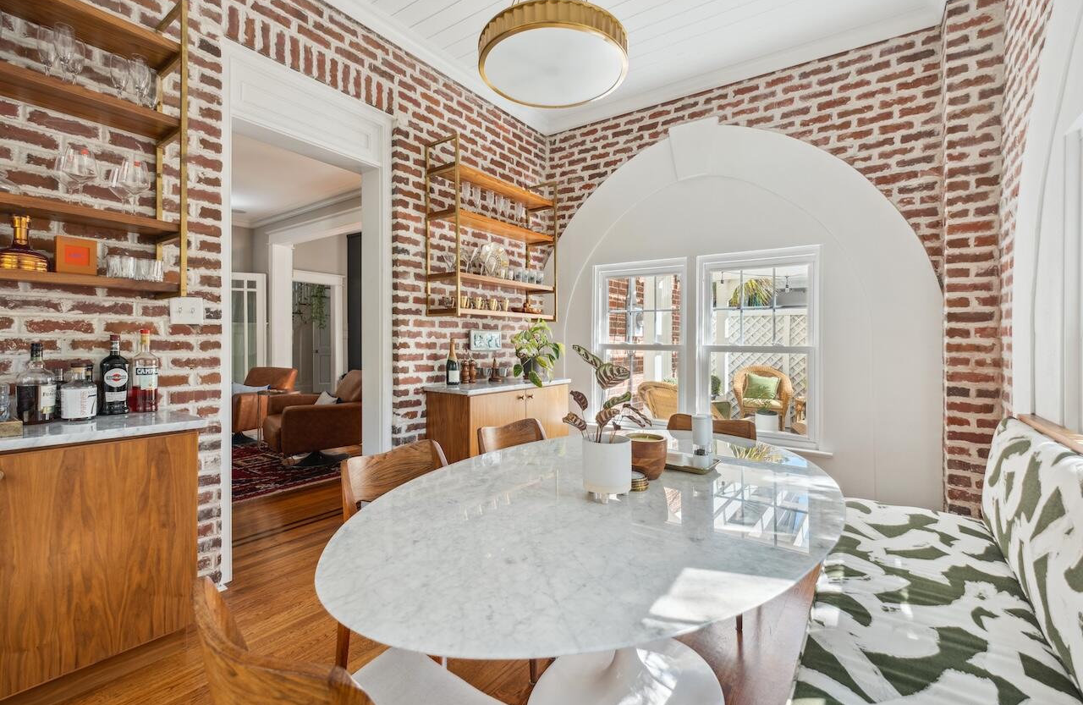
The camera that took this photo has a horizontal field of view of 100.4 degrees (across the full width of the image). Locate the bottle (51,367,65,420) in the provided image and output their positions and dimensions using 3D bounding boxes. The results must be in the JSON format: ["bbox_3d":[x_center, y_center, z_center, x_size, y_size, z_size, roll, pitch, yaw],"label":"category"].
[{"bbox_3d":[-1.841,0.152,1.723,0.055,0.192,0.055,1,1,37],"label":"bottle"}]

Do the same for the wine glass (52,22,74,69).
[{"bbox_3d":[-1.701,-1.044,1.609,0.062,0.230,0.062,1,1,37],"label":"wine glass"}]

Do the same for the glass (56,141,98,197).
[{"bbox_3d":[-1.705,-0.629,1.665,0.097,0.232,0.097,1,1,37],"label":"glass"}]

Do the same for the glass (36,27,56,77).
[{"bbox_3d":[-1.689,-1.000,1.539,0.055,0.200,0.055,1,1,38],"label":"glass"}]

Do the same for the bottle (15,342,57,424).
[{"bbox_3d":[-1.755,0.107,1.570,0.088,0.282,0.090,0,1,6],"label":"bottle"}]

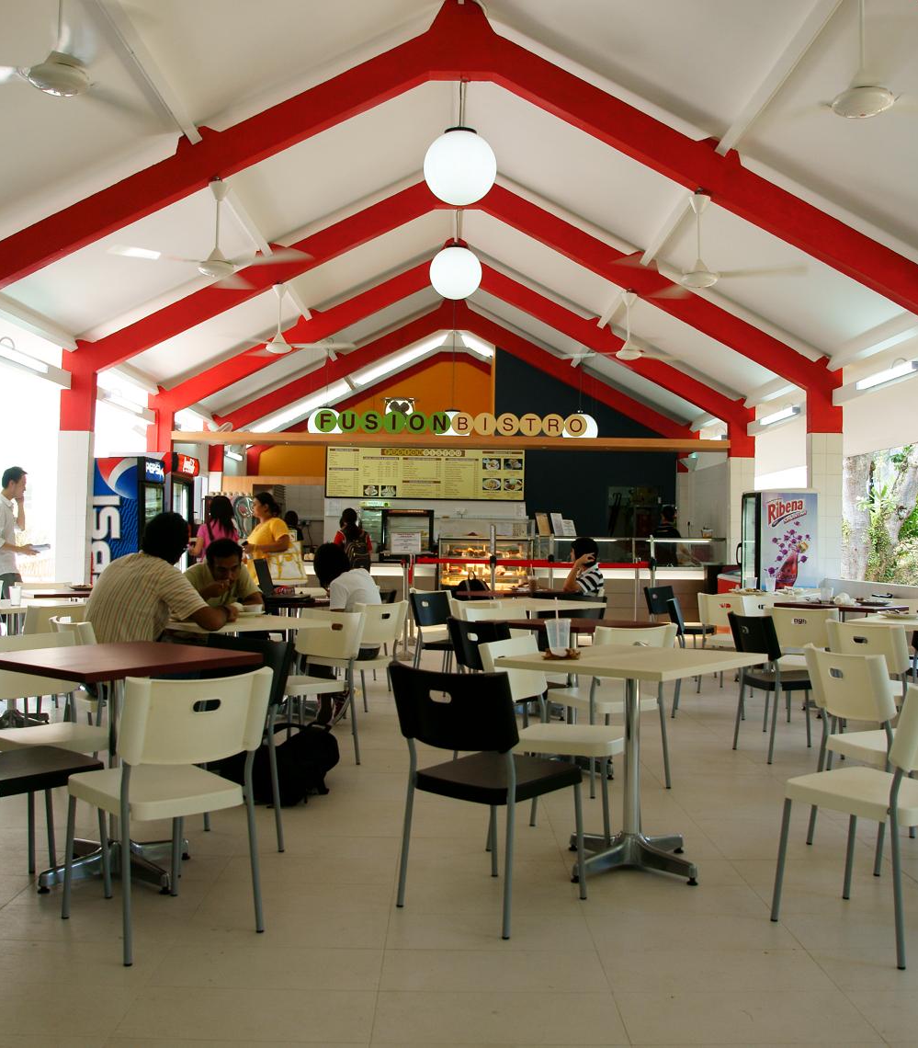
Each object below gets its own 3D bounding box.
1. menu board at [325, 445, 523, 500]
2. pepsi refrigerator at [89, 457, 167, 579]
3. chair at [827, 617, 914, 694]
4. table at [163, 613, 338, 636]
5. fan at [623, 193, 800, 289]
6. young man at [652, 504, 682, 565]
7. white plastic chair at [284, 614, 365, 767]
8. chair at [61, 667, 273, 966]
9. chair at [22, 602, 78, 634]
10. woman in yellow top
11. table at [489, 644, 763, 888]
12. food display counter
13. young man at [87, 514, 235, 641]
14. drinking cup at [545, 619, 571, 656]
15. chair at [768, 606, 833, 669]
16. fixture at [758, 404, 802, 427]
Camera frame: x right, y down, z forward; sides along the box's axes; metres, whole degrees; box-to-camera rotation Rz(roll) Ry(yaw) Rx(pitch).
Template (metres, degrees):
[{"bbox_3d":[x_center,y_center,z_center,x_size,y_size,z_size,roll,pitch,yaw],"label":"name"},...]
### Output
[{"bbox_3d":[-0.494,-0.746,15.611,2.943,0.768,0.080,1,-1,-2],"label":"menu board"},{"bbox_3d":[-3.649,0.308,11.404,0.646,2.020,0.636,0,-1,7],"label":"pepsi refrigerator"},{"bbox_3d":[2.198,0.883,5.319,0.515,0.788,0.465,1,-1,-33],"label":"chair"},{"bbox_3d":[-1.092,0.861,5.218,0.700,0.750,0.700,0,-1,41],"label":"table"},{"bbox_3d":[1.740,-2.011,7.446,1.420,0.680,1.420,1,-1,0],"label":"fan"},{"bbox_3d":[3.005,0.597,15.217,0.360,1.726,0.500,2,-1,-40],"label":"young man"},{"bbox_3d":[-0.825,0.853,5.439,0.450,0.780,0.520,0,-1,40],"label":"white plastic chair"},{"bbox_3d":[-0.880,0.812,3.133,0.460,0.780,0.530,2,-1,-42],"label":"chair"},{"bbox_3d":[-2.290,0.835,5.922,0.460,0.780,0.510,2,-1,-39],"label":"chair"},{"bbox_3d":[-1.735,0.510,9.479,0.420,1.580,0.480,1,-1,-15],"label":"woman in yellow top"},{"bbox_3d":[0.621,0.856,3.764,0.697,0.758,0.707,0,-1,40],"label":"table"},{"bbox_3d":[0.341,0.805,14.322,1.270,1.211,0.760,1,-1,0],"label":"food display counter"},{"bbox_3d":[-1.344,0.586,4.803,0.768,1.293,0.545,1,-1,-42],"label":"young man"},{"bbox_3d":[0.366,0.415,3.808,0.094,0.128,0.094,1,-1,0],"label":"drinking cup"},{"bbox_3d":[2.072,0.910,6.652,0.460,0.780,0.510,1,-1,-5],"label":"chair"},{"bbox_3d":[3.595,-1.207,11.732,0.100,0.090,1.230,1,-1,0],"label":"fixture"}]

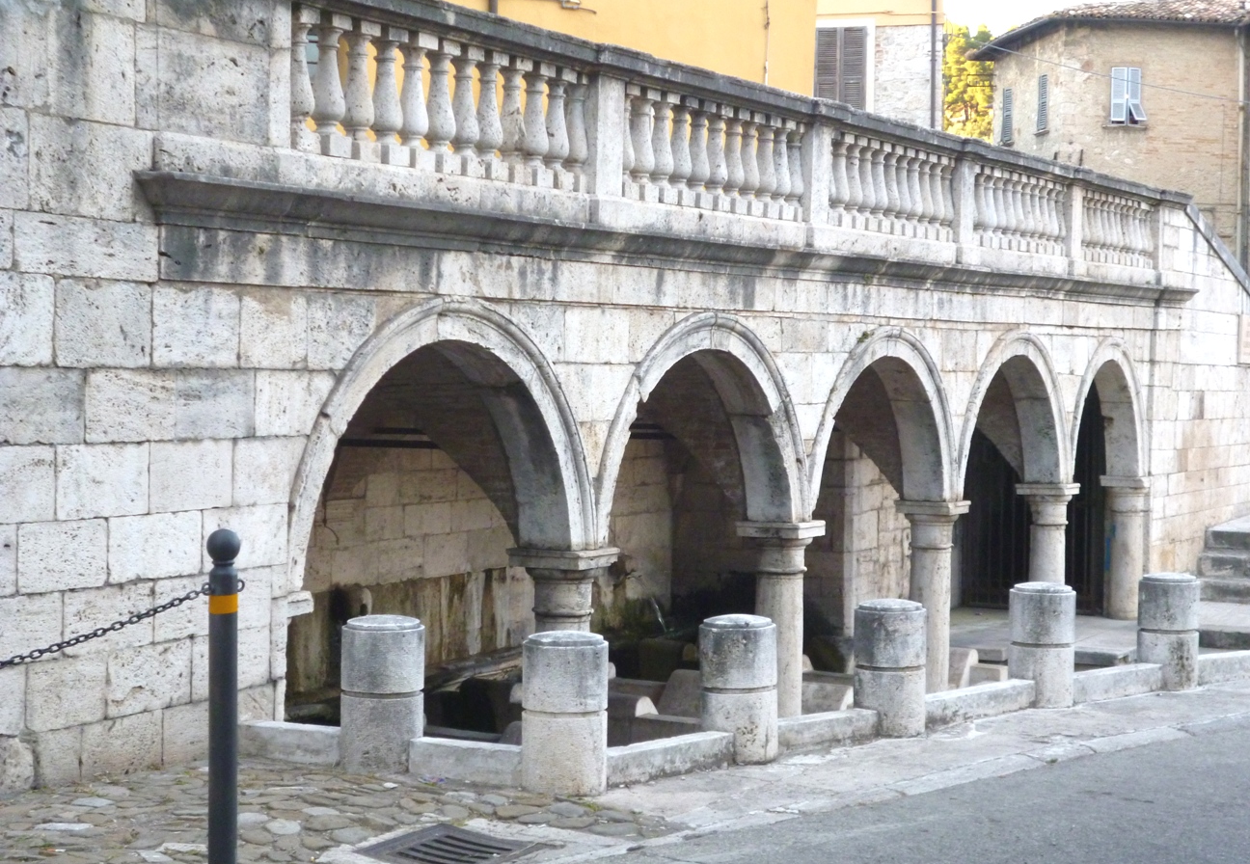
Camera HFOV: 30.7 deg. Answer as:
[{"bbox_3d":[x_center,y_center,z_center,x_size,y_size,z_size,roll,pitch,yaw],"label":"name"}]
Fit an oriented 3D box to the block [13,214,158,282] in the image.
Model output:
[{"bbox_3d":[-2.214,-0.721,8.919,0.300,0.229,0.817,2,2,29],"label":"block"}]

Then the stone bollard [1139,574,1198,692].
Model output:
[{"bbox_3d":[3.100,1.141,12.948,0.343,0.635,0.343,1,2,14],"label":"stone bollard"}]

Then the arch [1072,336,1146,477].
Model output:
[{"bbox_3d":[4.311,-0.195,20.786,0.360,1.296,2.215,1,2,29],"label":"arch"}]

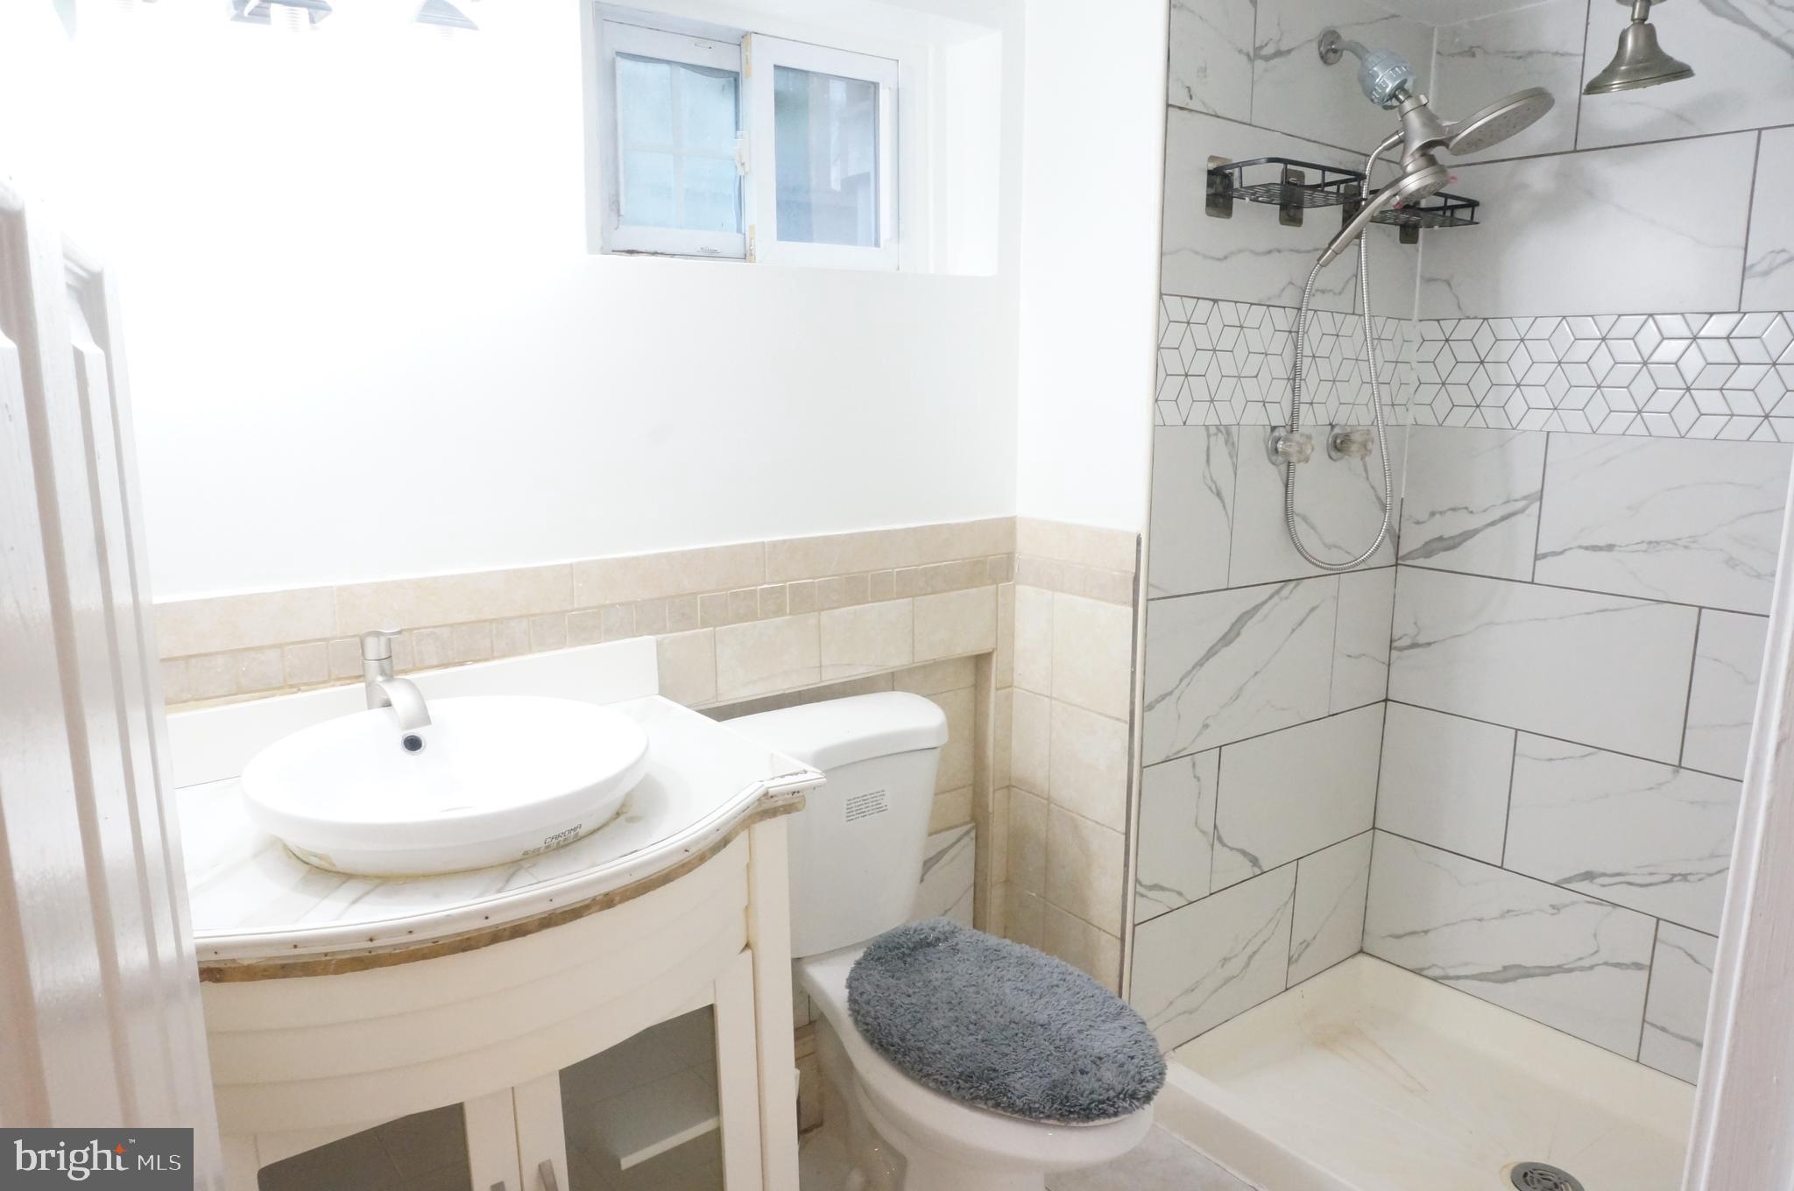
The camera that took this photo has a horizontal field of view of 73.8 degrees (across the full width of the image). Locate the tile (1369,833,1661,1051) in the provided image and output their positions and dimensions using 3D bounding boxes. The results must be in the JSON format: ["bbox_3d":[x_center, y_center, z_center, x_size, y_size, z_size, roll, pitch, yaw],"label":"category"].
[{"bbox_3d":[1.276,0.724,2.539,0.010,0.301,0.585,-8,13,-38],"label":"tile"}]

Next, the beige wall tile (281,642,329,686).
[{"bbox_3d":[-0.763,0.087,1.543,0.052,0.053,0.010,-8,13,-38],"label":"beige wall tile"}]

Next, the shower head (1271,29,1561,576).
[{"bbox_3d":[0.972,-0.516,2.168,0.384,1.000,0.409,-8,13,-38],"label":"shower head"}]

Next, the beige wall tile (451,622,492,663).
[{"bbox_3d":[-0.610,0.066,1.716,0.053,0.054,0.010,-8,14,-36],"label":"beige wall tile"}]

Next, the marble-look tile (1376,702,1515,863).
[{"bbox_3d":[1.189,0.405,2.598,0.010,0.302,0.287,-8,13,-38],"label":"marble-look tile"}]

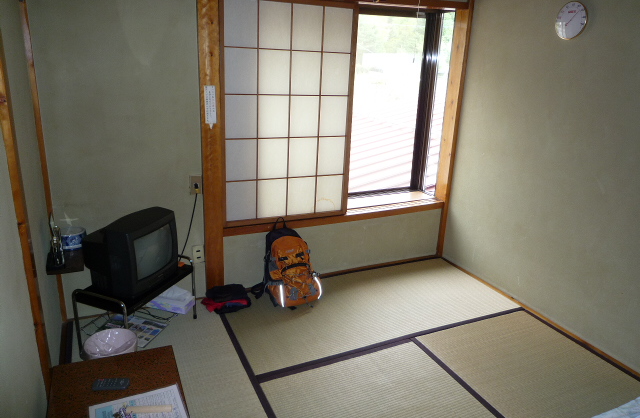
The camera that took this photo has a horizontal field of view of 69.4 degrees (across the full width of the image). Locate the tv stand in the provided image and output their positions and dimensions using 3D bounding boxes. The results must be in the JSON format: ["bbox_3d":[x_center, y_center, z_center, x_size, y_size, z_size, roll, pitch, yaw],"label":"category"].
[{"bbox_3d":[-0.980,0.523,2.527,0.335,0.410,0.560,8,19,18],"label":"tv stand"}]

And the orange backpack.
[{"bbox_3d":[-0.174,0.336,2.995,0.300,0.500,0.230,-6,8,-24],"label":"orange backpack"}]

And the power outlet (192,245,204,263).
[{"bbox_3d":[-0.763,0.287,2.925,0.070,0.119,0.012,-6,20,-24],"label":"power outlet"}]

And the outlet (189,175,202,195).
[{"bbox_3d":[-0.746,-0.141,2.783,0.070,0.119,0.012,-6,20,-24],"label":"outlet"}]

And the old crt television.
[{"bbox_3d":[-1.032,0.203,2.483,0.350,0.350,0.372,8,19,18],"label":"old crt television"}]

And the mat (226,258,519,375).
[{"bbox_3d":[0.345,0.646,3.058,1.830,0.050,0.872,-6,20,-24],"label":"mat"}]

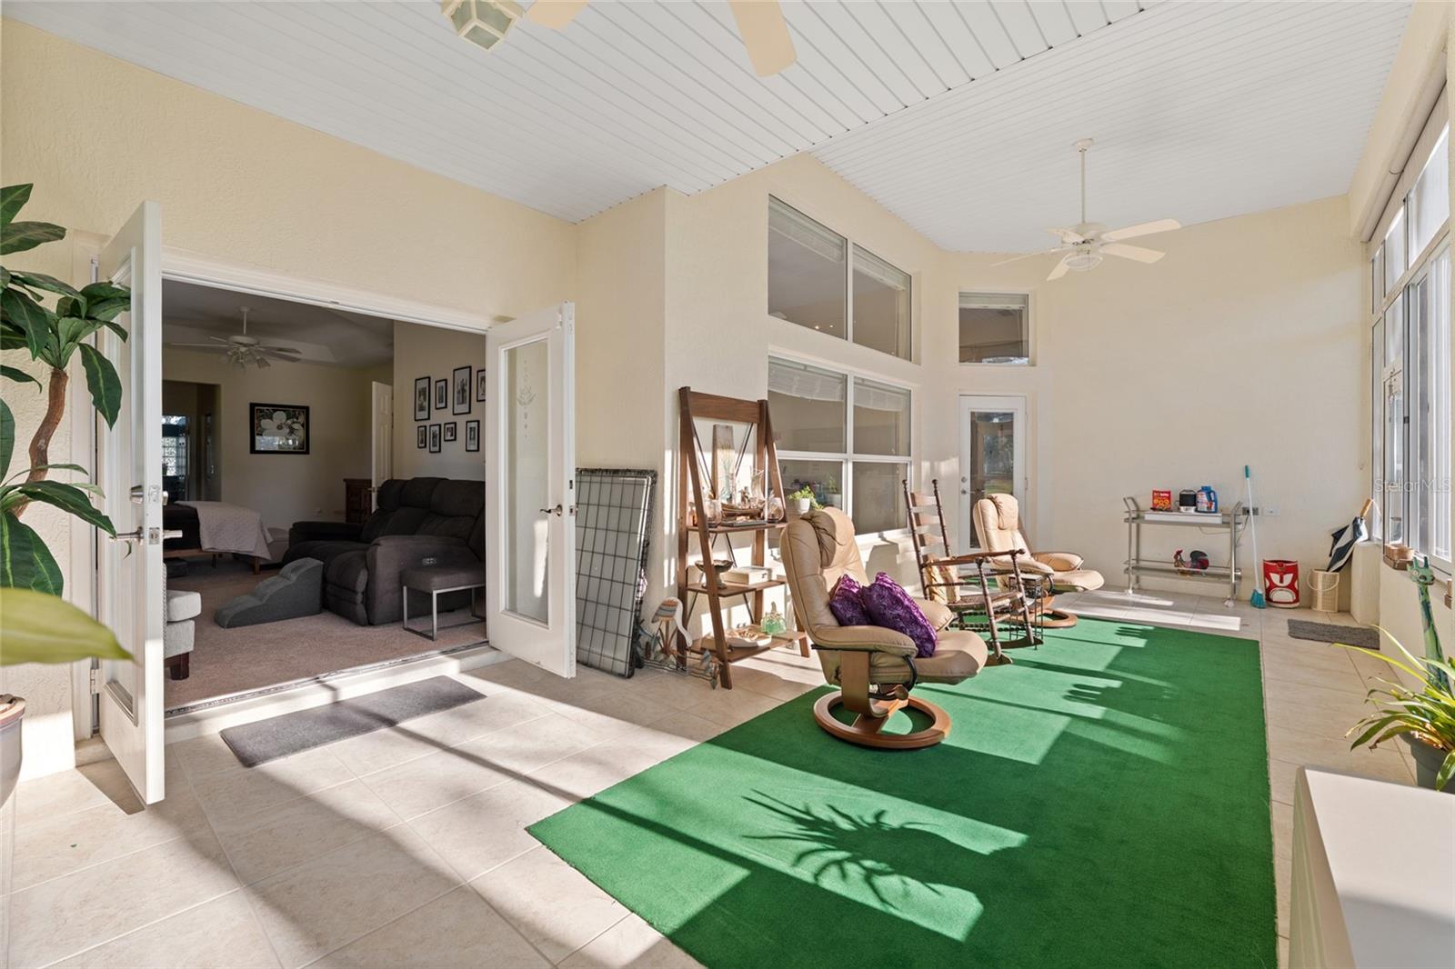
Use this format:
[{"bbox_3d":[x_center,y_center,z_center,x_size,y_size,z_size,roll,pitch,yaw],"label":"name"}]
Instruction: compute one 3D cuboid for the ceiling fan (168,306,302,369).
[{"bbox_3d":[-5.716,-1.736,6.700,1.280,0.740,1.300,0,0,42],"label":"ceiling fan"}]

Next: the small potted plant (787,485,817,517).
[{"bbox_3d":[0.570,0.117,4.300,0.180,0.220,0.190,1,2,43],"label":"small potted plant"}]

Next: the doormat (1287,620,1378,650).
[{"bbox_3d":[4.610,1.134,4.299,0.510,0.012,0.700,1,2,43],"label":"doormat"}]

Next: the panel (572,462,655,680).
[{"bbox_3d":[-0.779,0.537,3.746,0.810,1.260,0.090,1,-7,43],"label":"panel"}]

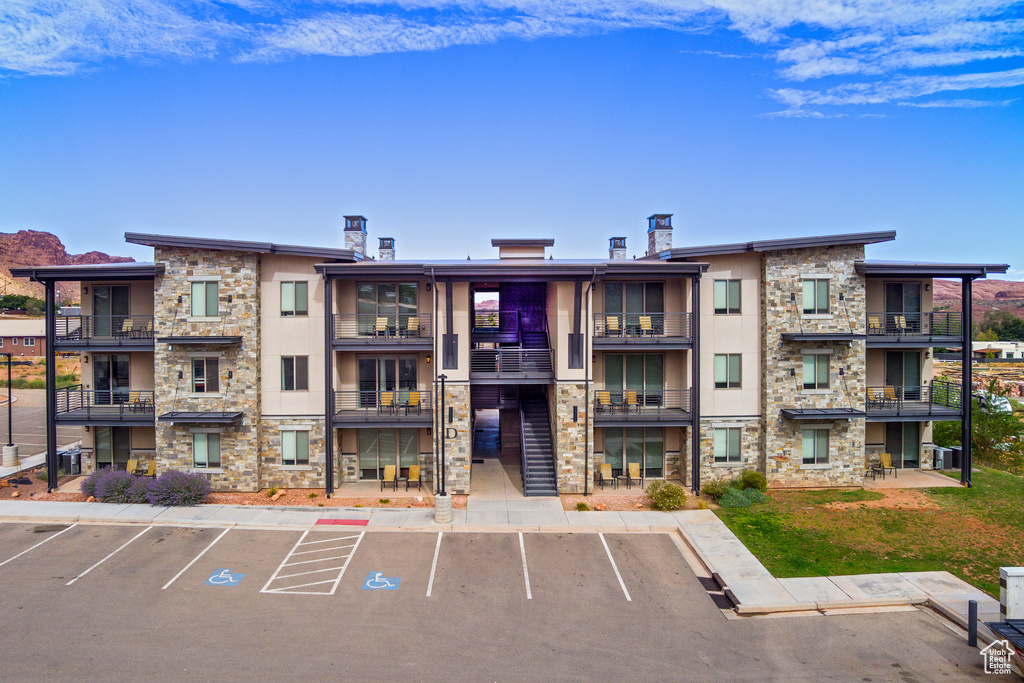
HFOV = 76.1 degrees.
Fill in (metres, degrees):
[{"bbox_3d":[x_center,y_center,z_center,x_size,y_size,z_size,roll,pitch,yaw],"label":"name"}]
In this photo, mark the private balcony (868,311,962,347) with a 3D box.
[{"bbox_3d":[16.657,-0.512,28.224,3.980,1.460,2.250,0,2,-1],"label":"private balcony"}]

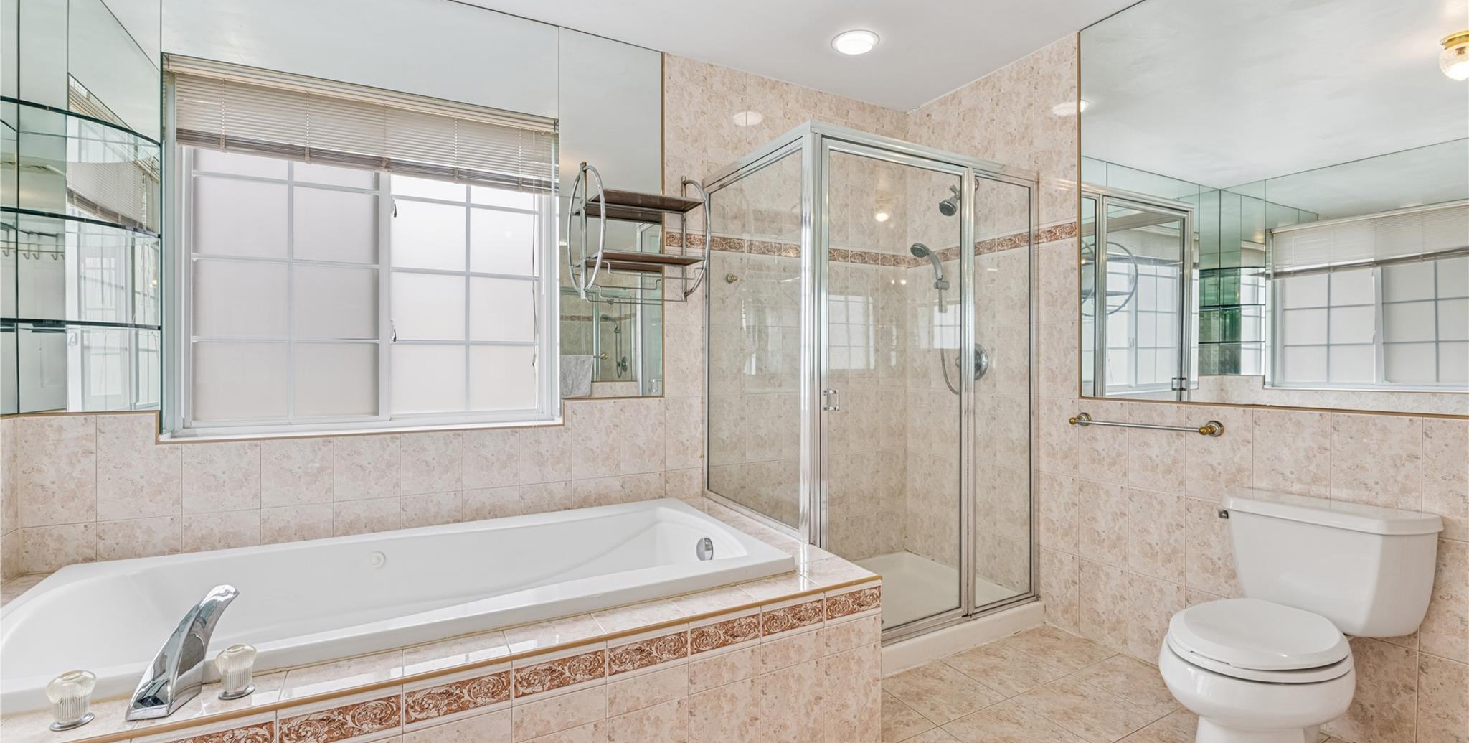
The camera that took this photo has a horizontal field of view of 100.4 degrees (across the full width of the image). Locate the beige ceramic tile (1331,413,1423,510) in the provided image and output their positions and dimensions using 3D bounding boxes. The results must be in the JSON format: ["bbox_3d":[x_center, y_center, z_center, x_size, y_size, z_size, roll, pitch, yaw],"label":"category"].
[{"bbox_3d":[1.846,0.283,1.763,0.010,0.329,0.190,-1,1,-30],"label":"beige ceramic tile"}]

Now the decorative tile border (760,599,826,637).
[{"bbox_3d":[0.153,0.639,1.586,0.200,0.070,0.012,-1,1,-28],"label":"decorative tile border"}]

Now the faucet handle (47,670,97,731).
[{"bbox_3d":[-1.137,0.565,1.052,0.058,0.074,0.058,0,0,-27],"label":"faucet handle"}]

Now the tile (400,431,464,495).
[{"bbox_3d":[-1.120,0.336,2.267,0.203,0.226,0.010,-1,1,-27],"label":"tile"}]

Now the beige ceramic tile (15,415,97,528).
[{"bbox_3d":[-2.035,0.298,1.845,0.168,0.330,0.010,0,0,-27],"label":"beige ceramic tile"}]

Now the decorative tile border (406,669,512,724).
[{"bbox_3d":[-0.564,0.664,1.256,0.198,0.062,0.010,0,0,-27],"label":"decorative tile border"}]

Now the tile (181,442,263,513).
[{"bbox_3d":[-1.662,0.342,1.990,0.203,0.226,0.010,-1,1,-27],"label":"tile"}]

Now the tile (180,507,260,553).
[{"bbox_3d":[-1.614,0.505,1.934,0.199,0.125,0.010,-1,1,-28],"label":"tile"}]

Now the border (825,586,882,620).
[{"bbox_3d":[0.334,0.651,1.724,0.196,0.065,0.010,-1,1,-27],"label":"border"}]

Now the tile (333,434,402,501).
[{"bbox_3d":[-1.262,0.326,2.106,0.200,0.225,0.010,-1,1,-28],"label":"tile"}]

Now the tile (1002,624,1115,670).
[{"bbox_3d":[1.253,1.077,2.383,0.315,0.010,0.316,-1,1,-28],"label":"tile"}]

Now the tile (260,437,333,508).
[{"bbox_3d":[-1.482,0.340,2.083,0.203,0.226,0.010,-1,1,-27],"label":"tile"}]

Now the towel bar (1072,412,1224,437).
[{"bbox_3d":[1.459,0.191,2.208,0.080,0.056,0.510,-1,1,-28],"label":"towel bar"}]

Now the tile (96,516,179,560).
[{"bbox_3d":[-1.871,0.528,1.931,0.201,0.130,0.010,0,0,-27],"label":"tile"}]

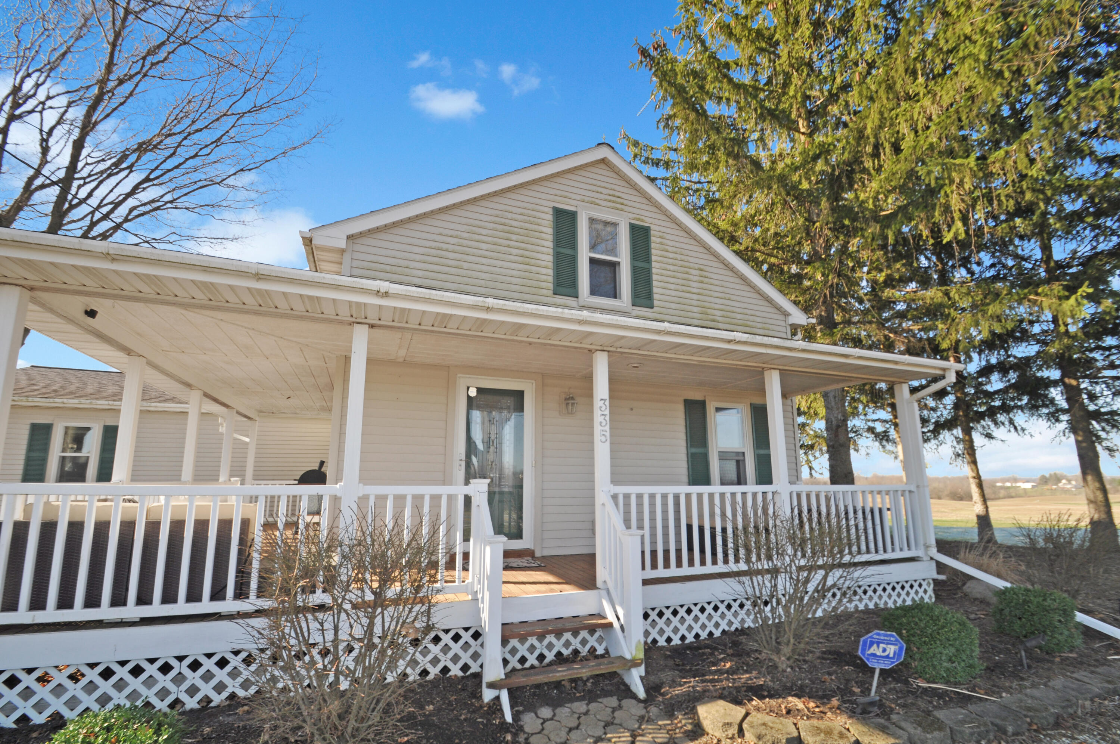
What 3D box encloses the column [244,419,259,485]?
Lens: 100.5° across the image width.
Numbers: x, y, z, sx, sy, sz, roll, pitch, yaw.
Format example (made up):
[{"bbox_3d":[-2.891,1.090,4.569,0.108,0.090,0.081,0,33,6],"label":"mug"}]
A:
[{"bbox_3d":[-6.436,2.086,9.699,0.105,2.150,0.105,5,-12,-21],"label":"column"}]

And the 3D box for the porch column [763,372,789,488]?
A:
[{"bbox_3d":[2.453,1.058,5.214,0.105,2.210,0.105,5,-12,-21],"label":"porch column"}]

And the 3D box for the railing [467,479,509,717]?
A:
[{"bbox_3d":[-0.535,1.555,3.485,0.140,1.460,0.880,5,-12,-21],"label":"railing"}]

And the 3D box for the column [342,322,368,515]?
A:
[{"bbox_3d":[-1.625,0.676,3.654,0.105,2.174,0.105,5,-12,-21],"label":"column"}]

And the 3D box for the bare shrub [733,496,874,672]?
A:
[{"bbox_3d":[2.093,1.792,4.098,1.020,1.270,1.000,5,-12,-21],"label":"bare shrub"}]

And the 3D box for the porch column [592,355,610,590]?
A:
[{"bbox_3d":[0.404,0.874,4.429,0.105,2.195,0.105,5,-12,-21],"label":"porch column"}]

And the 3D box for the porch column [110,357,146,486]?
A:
[{"bbox_3d":[-4.399,0.884,4.719,0.105,2.150,0.105,5,-12,-21],"label":"porch column"}]

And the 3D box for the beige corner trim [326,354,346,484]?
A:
[{"bbox_3d":[-2.456,0.927,5.032,0.110,2.265,0.110,5,-12,-21],"label":"beige corner trim"}]

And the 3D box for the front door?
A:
[{"bbox_3d":[-0.785,1.095,5.658,0.960,2.060,0.090,5,-12,-21],"label":"front door"}]

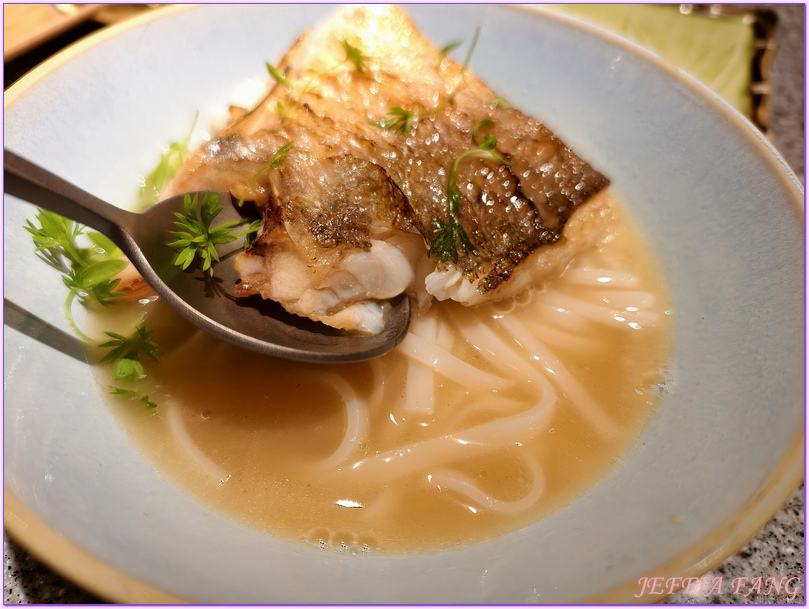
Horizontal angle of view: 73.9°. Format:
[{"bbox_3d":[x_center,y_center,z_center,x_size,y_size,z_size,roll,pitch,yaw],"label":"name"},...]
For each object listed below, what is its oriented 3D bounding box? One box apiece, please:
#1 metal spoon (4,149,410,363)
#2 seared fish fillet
[{"bbox_3d":[-0.091,-0.028,0.118,0.196,0.023,0.043,19,52,-15],"label":"metal spoon"},{"bbox_3d":[-0.009,-0.036,0.168,0.103,0.034,0.101,43,65,15],"label":"seared fish fillet"}]

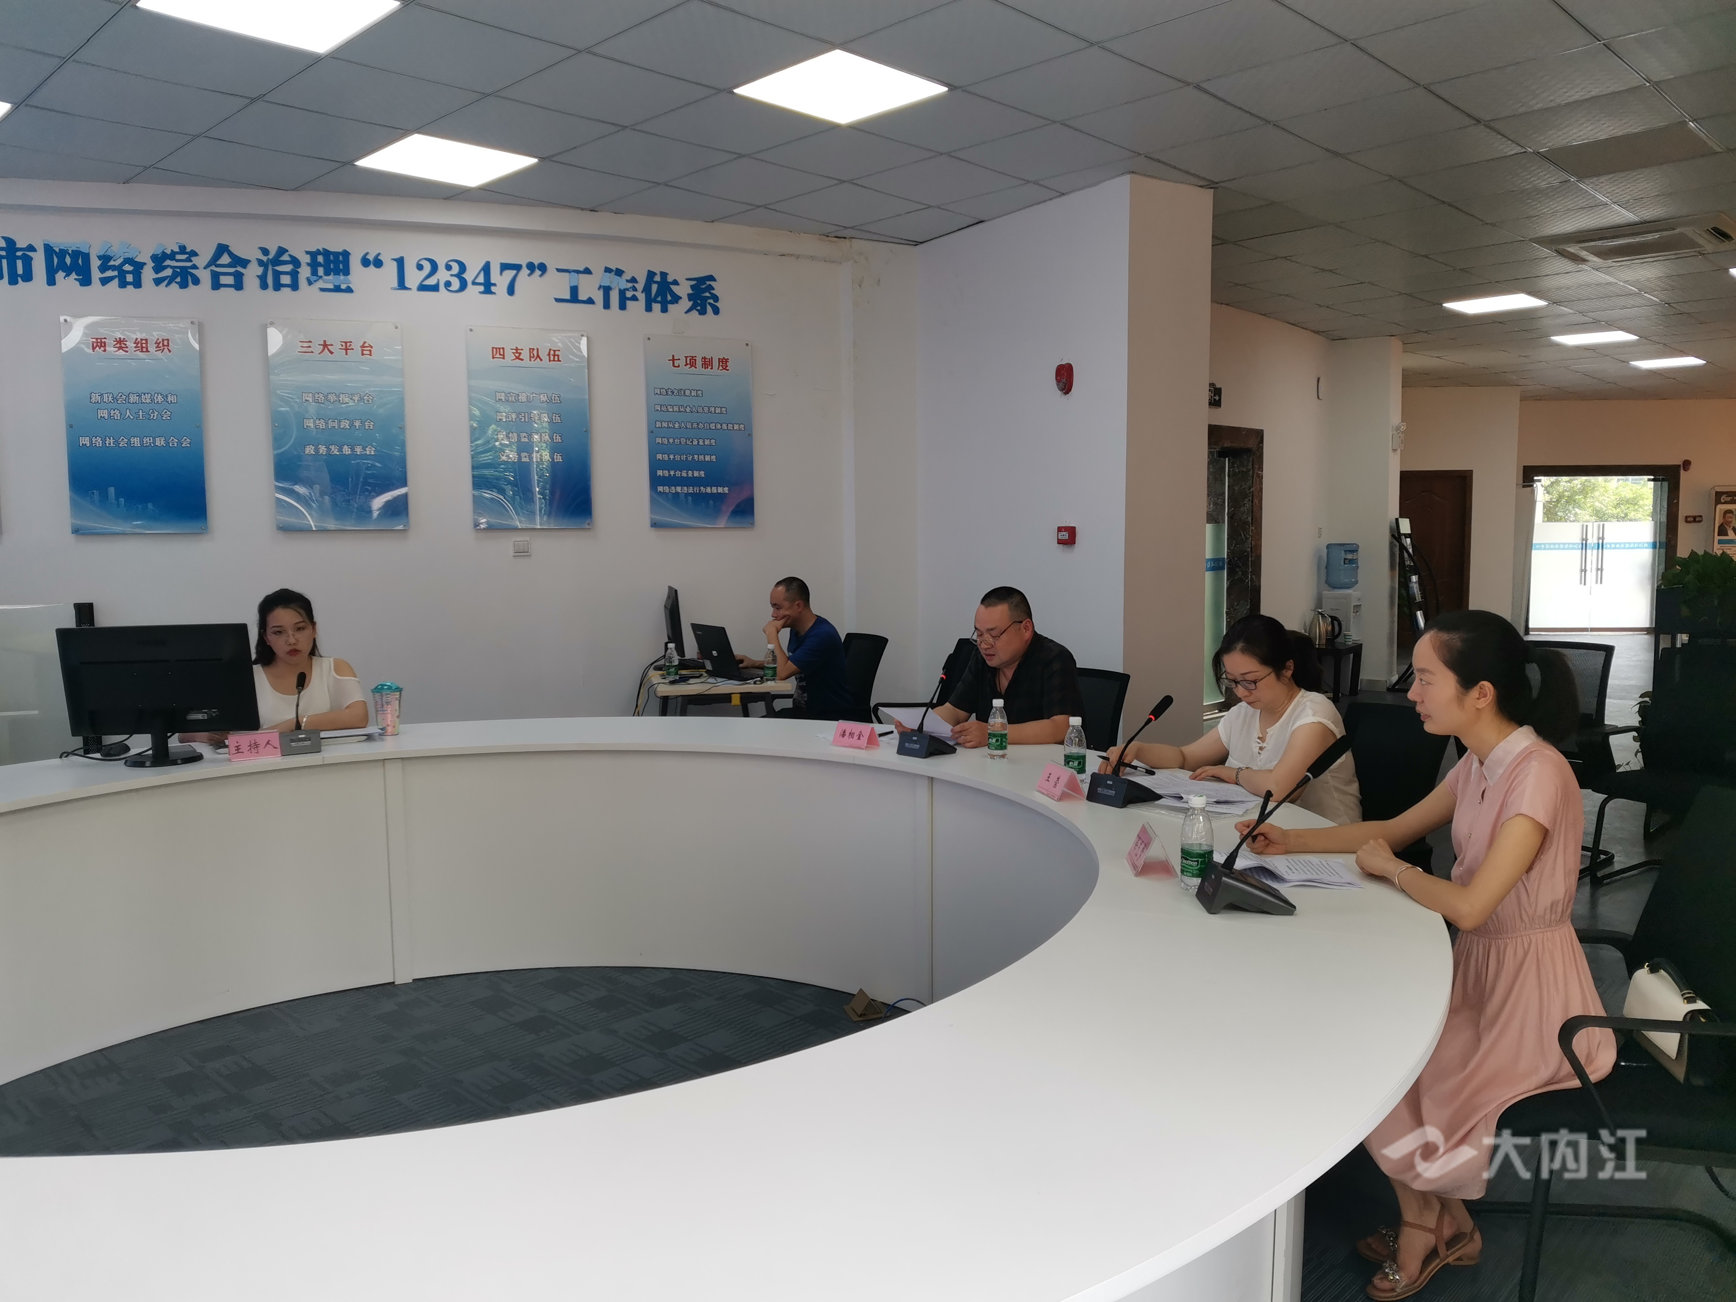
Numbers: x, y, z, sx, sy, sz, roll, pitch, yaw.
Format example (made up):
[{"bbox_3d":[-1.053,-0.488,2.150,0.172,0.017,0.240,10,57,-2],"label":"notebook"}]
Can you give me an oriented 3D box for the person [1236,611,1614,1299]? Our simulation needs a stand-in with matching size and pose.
[{"bbox_3d":[1.100,0.574,2.519,0.620,1.290,0.540,0,5,5],"label":"person"}]

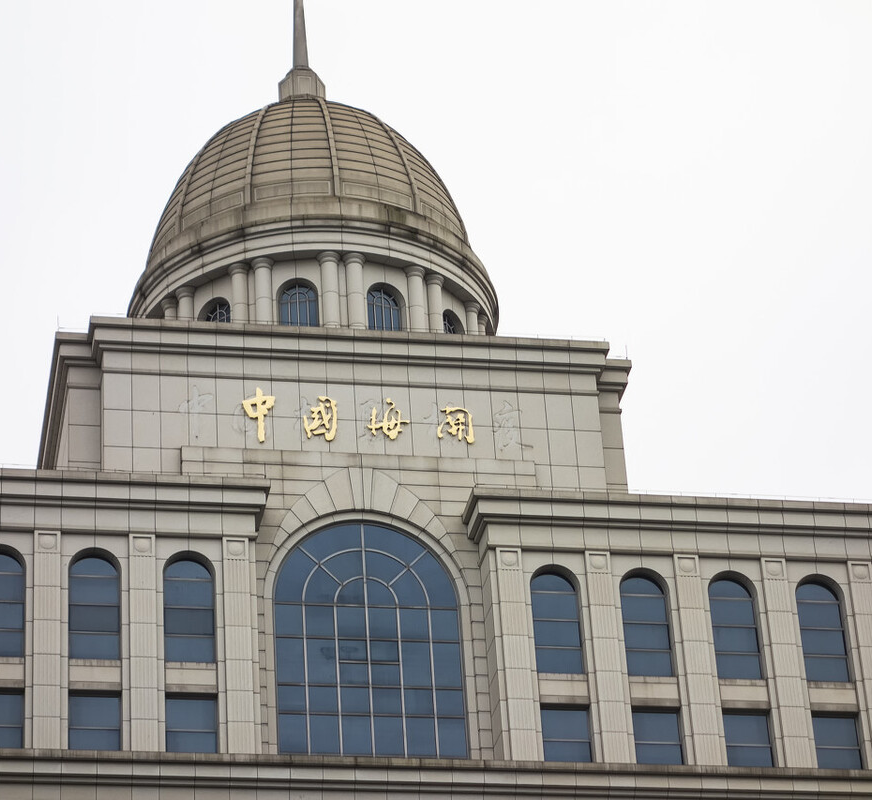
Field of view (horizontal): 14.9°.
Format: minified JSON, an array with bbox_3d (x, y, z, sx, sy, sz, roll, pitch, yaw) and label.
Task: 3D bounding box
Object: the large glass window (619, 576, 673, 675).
[{"bbox_3d":[7.353,7.882,116.239,1.649,3.872,0.250,3,-32,-11],"label":"large glass window"}]

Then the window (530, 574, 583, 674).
[{"bbox_3d":[4.200,7.850,117.371,1.723,3.998,0.250,3,-30,-11],"label":"window"}]

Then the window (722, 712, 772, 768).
[{"bbox_3d":[10.794,11.855,114.528,1.735,2.036,0.250,3,-32,-11],"label":"window"}]

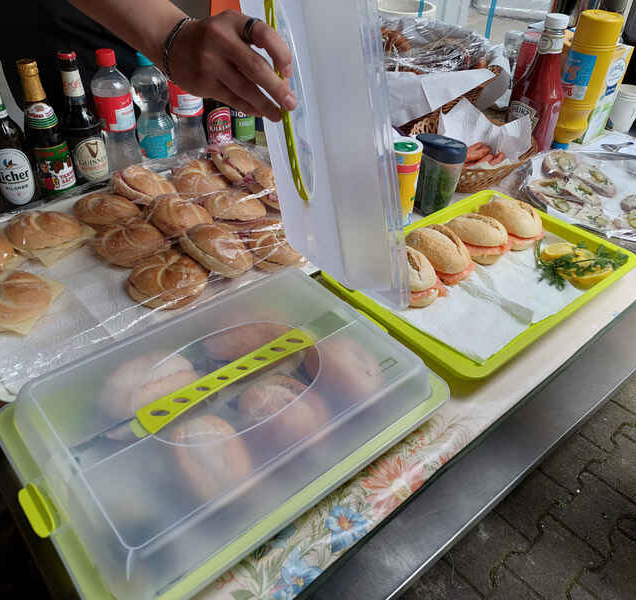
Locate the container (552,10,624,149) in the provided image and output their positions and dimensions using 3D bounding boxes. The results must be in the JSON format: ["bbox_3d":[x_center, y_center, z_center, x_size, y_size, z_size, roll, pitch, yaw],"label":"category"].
[{"bbox_3d":[0.601,-0.491,1.238,0.082,0.266,0.082,-25,44,-32],"label":"container"}]

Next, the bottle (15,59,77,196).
[{"bbox_3d":[-0.484,-0.303,0.980,0.062,0.225,0.062,-19,40,-25],"label":"bottle"}]

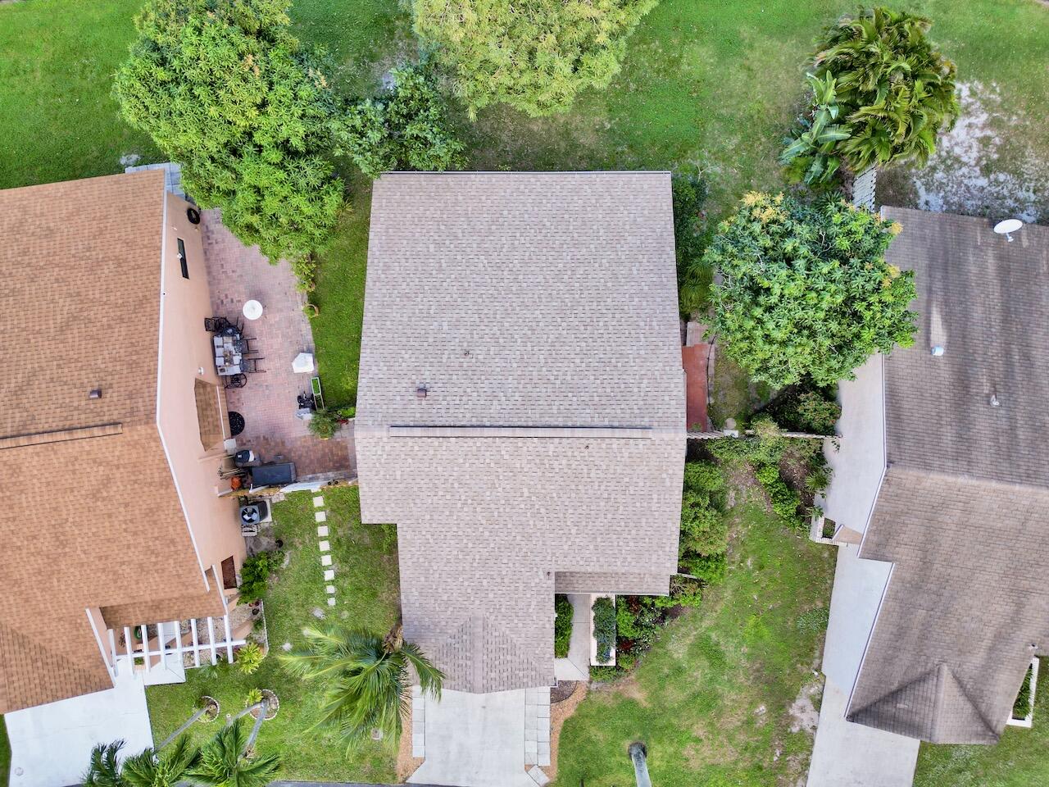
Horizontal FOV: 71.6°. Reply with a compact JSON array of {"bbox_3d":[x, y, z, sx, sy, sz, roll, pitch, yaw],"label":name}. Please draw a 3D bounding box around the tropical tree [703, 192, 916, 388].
[{"bbox_3d":[9.300,-3.400,25.000,6.800,5.600,6.400,0,90,0],"label":"tropical tree"}]

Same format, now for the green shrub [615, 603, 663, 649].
[{"bbox_3d":[4.290,8.690,27.350,1.750,0.900,1.700,0,90,0],"label":"green shrub"}]

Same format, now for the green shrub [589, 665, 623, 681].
[{"bbox_3d":[3.205,10.971,28.678,1.340,0.650,0.580,0,90,1],"label":"green shrub"}]

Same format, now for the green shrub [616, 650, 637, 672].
[{"bbox_3d":[3.860,10.120,27.450,0.780,0.700,0.850,0,90,0],"label":"green shrub"}]

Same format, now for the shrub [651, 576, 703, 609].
[{"bbox_3d":[5.897,7.711,28.382,2.040,1.200,1.190,0,90,1],"label":"shrub"}]

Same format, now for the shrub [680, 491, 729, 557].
[{"bbox_3d":[6.727,4.966,28.084,2.030,1.800,2.430,0,90,1],"label":"shrub"}]

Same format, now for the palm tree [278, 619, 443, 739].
[{"bbox_3d":[-5.400,9.600,25.200,5.400,5.200,4.100,0,90,0],"label":"palm tree"}]

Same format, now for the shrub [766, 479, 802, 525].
[{"bbox_3d":[10.096,4.224,28.441,1.310,1.000,1.750,0,90,1],"label":"shrub"}]

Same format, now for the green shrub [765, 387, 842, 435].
[{"bbox_3d":[10.625,0.639,27.901,2.590,2.100,1.990,0,90,1],"label":"green shrub"}]

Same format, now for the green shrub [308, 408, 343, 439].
[{"bbox_3d":[-7.752,1.199,28.556,1.260,1.300,1.210,0,90,1],"label":"green shrub"}]

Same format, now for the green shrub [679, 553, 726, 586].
[{"bbox_3d":[6.600,6.550,27.150,1.800,1.200,1.350,0,90,0],"label":"green shrub"}]

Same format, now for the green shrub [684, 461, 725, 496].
[{"bbox_3d":[6.700,3.190,27.200,1.550,1.200,1.400,0,90,0],"label":"green shrub"}]

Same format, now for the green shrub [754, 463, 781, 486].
[{"bbox_3d":[9.150,3.100,27.400,1.000,0.800,0.880,0,90,0],"label":"green shrub"}]

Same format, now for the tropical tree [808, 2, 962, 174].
[{"bbox_3d":[12.100,-10.200,25.200,4.600,5.000,5.000,0,90,0],"label":"tropical tree"}]

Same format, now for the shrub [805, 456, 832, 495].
[{"bbox_3d":[11.388,3.149,28.278,0.940,1.300,1.420,0,90,1],"label":"shrub"}]

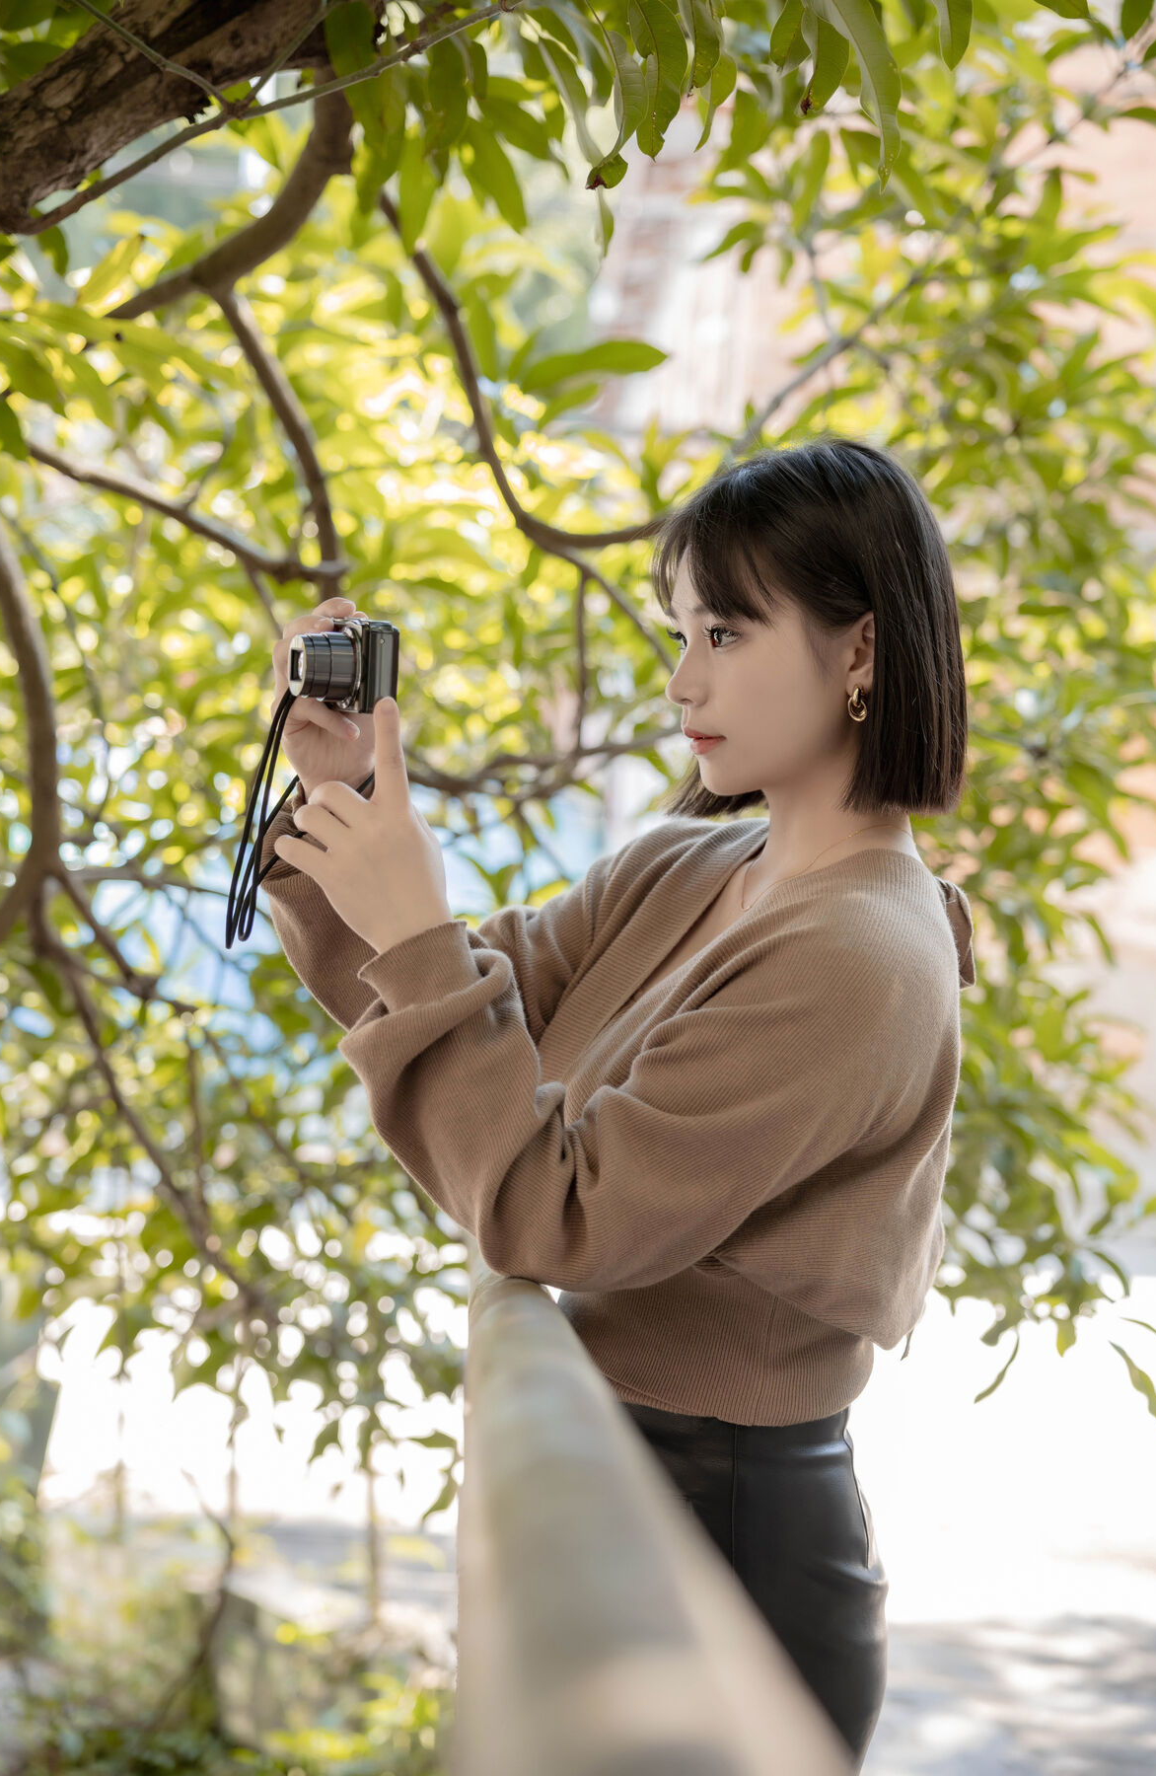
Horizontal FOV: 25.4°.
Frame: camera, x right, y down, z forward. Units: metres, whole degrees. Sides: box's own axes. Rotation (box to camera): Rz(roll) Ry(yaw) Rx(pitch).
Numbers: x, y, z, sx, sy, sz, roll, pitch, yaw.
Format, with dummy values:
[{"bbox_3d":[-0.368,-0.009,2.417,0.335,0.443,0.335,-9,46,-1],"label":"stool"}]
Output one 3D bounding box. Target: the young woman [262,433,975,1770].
[{"bbox_3d":[0.030,0.490,1.700,0.520,1.610,0.460,2,-6,-17],"label":"young woman"}]

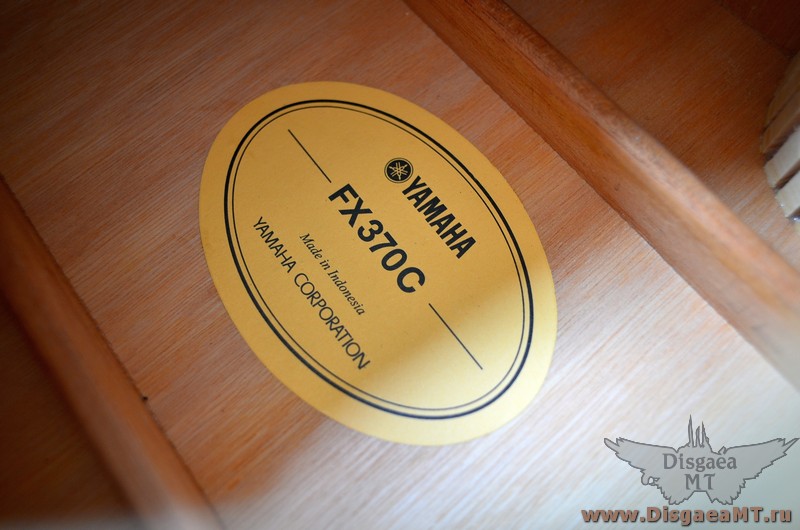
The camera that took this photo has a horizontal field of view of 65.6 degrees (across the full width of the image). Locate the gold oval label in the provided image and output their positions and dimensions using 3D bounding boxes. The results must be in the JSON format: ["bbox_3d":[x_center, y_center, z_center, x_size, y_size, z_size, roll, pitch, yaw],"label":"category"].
[{"bbox_3d":[-0.006,-0.005,0.145,0.072,0.001,0.100,-36,74,-13],"label":"gold oval label"}]

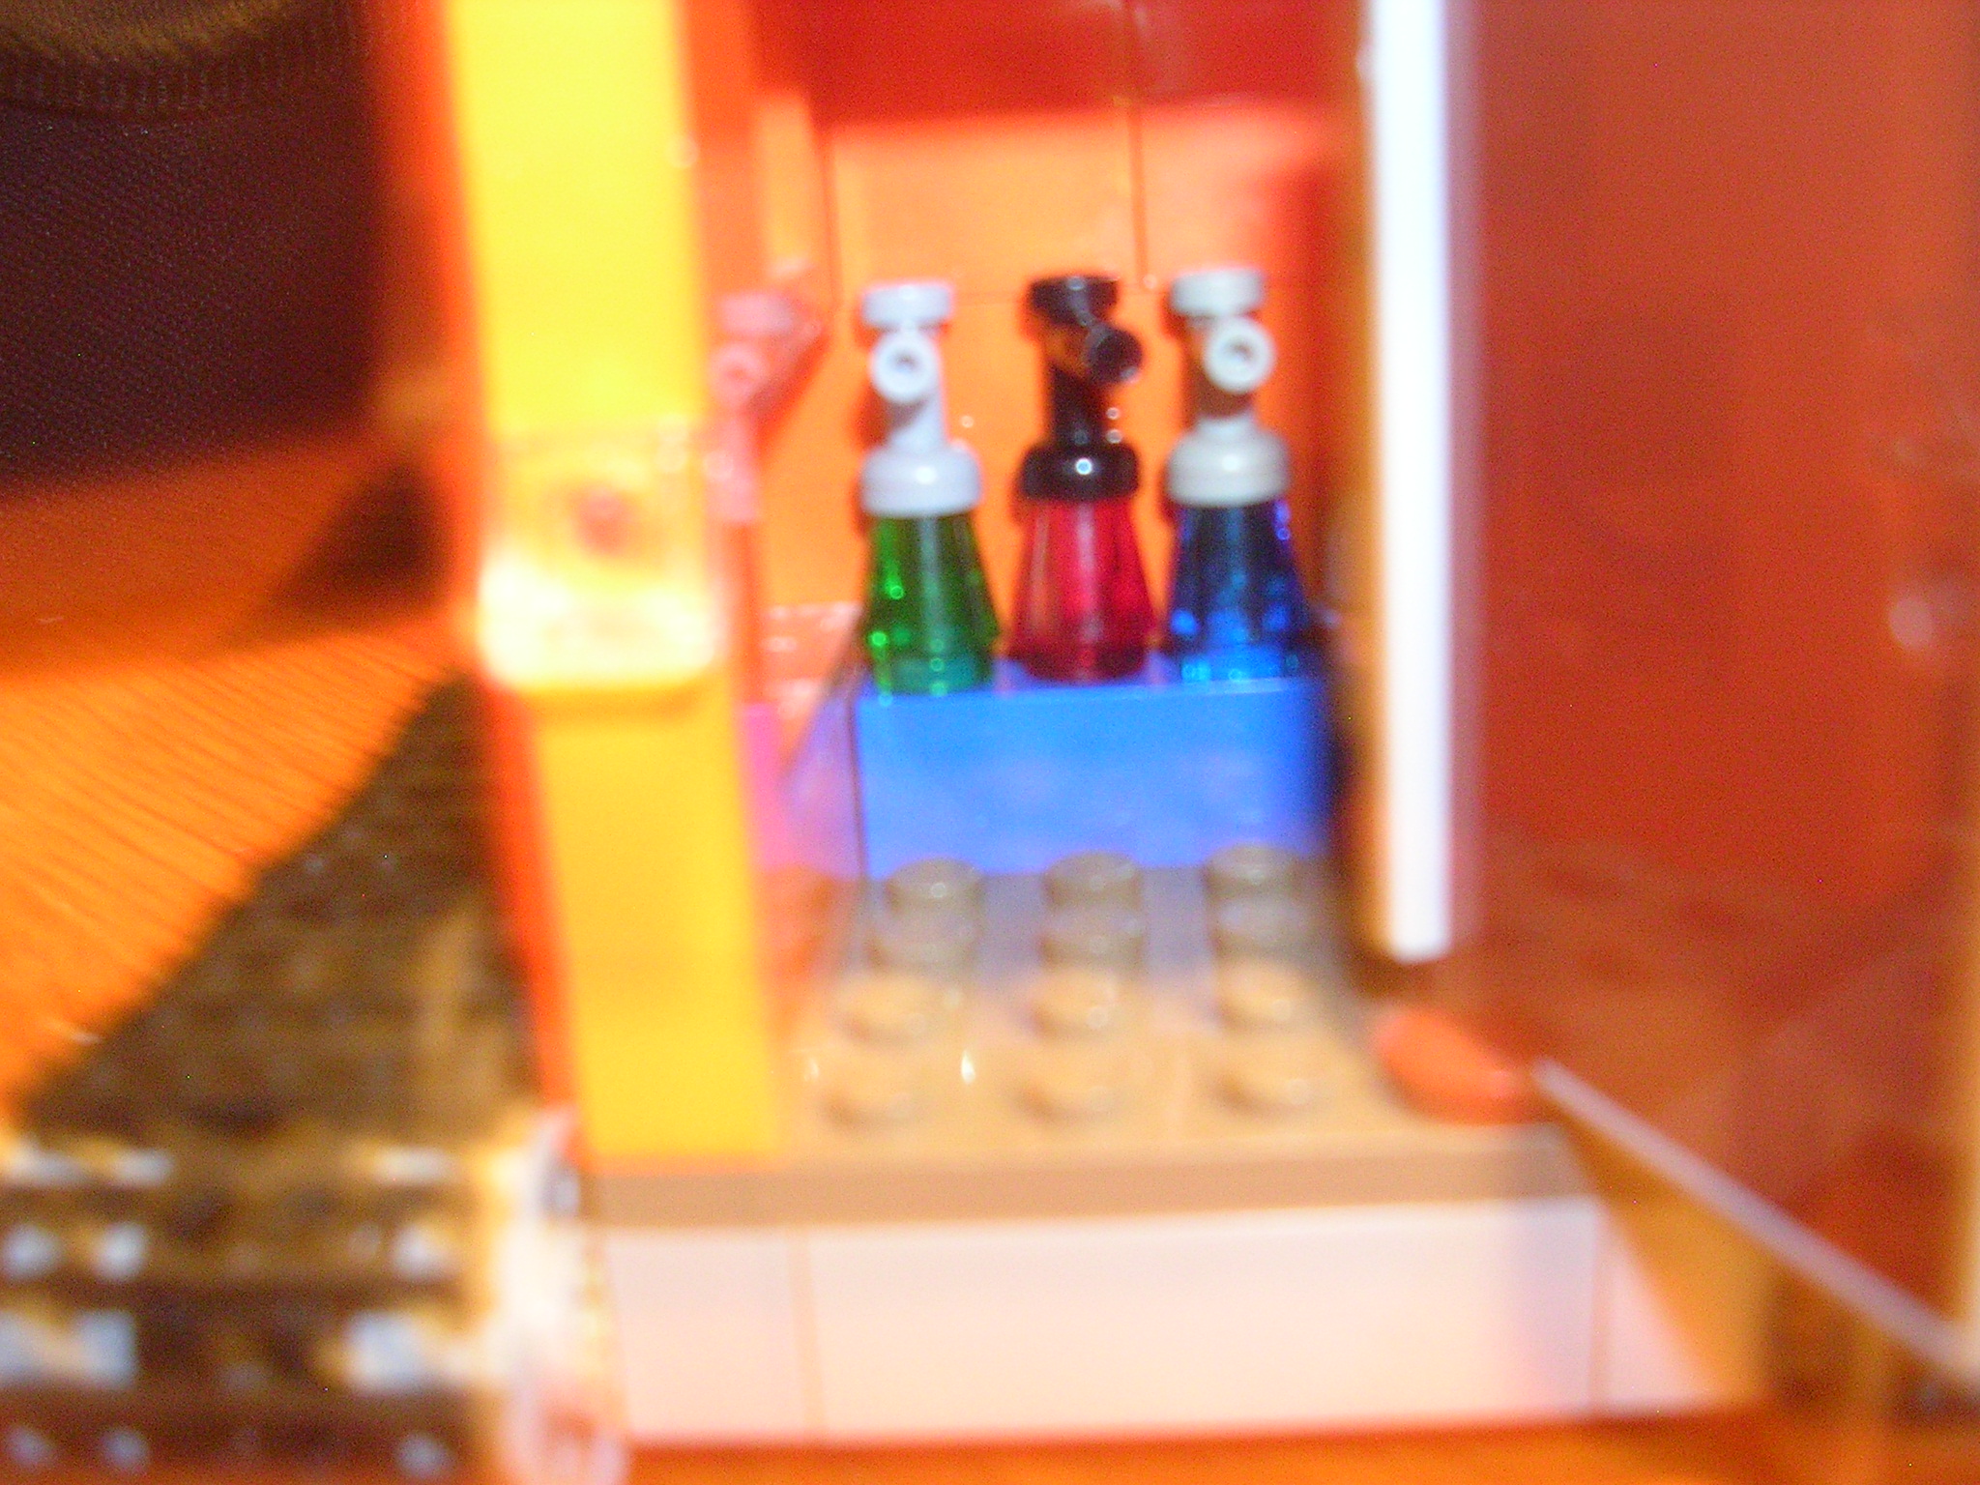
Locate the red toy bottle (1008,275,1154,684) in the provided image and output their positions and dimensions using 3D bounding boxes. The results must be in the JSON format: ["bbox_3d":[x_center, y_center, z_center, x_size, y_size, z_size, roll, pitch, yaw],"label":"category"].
[{"bbox_3d":[0.005,-0.013,0.113,0.008,0.021,0.009,-11,17,-20],"label":"red toy bottle"}]

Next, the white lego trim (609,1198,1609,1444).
[{"bbox_3d":[0.004,0.022,0.090,0.041,0.010,0.008,-3,16,5],"label":"white lego trim"}]

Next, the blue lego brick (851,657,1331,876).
[{"bbox_3d":[0.006,0.000,0.117,0.024,0.011,0.008,-3,16,5],"label":"blue lego brick"}]

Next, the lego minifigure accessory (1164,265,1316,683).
[{"bbox_3d":[0.013,-0.014,0.112,0.008,0.021,0.009,-4,16,1],"label":"lego minifigure accessory"}]

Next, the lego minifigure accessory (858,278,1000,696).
[{"bbox_3d":[-0.003,-0.013,0.113,0.008,0.021,0.009,-3,16,4],"label":"lego minifigure accessory"}]

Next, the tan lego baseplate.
[{"bbox_3d":[0.006,0.010,0.106,0.042,0.005,0.044,-3,16,5],"label":"tan lego baseplate"}]

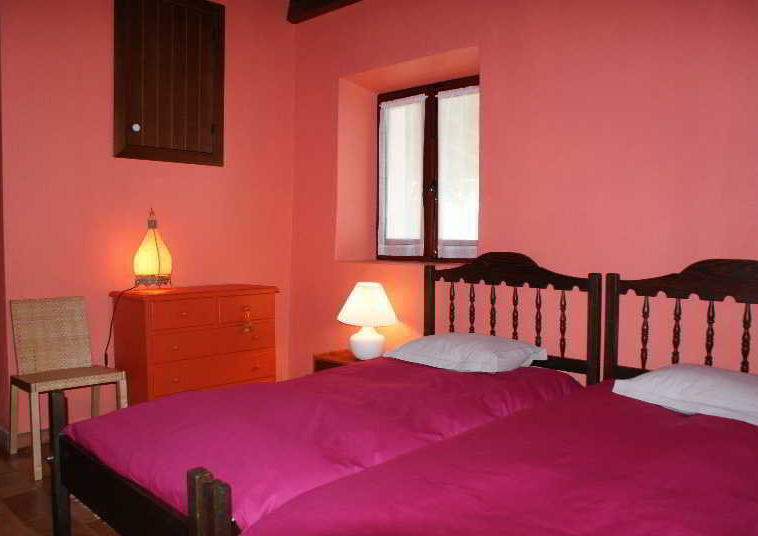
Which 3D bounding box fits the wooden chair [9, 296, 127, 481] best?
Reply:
[{"bbox_3d":[-1.564,0.561,3.014,0.480,0.785,0.430,3,3,44],"label":"wooden chair"}]

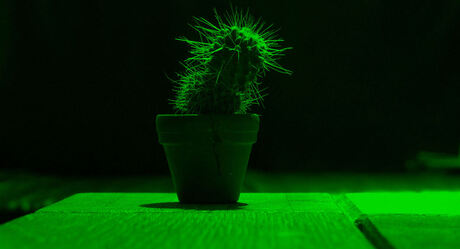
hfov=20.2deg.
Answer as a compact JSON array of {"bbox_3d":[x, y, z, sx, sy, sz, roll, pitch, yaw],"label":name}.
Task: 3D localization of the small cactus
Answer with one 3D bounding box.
[{"bbox_3d":[0.001,-0.036,0.740,0.070,0.061,0.062,0,0,0],"label":"small cactus"}]

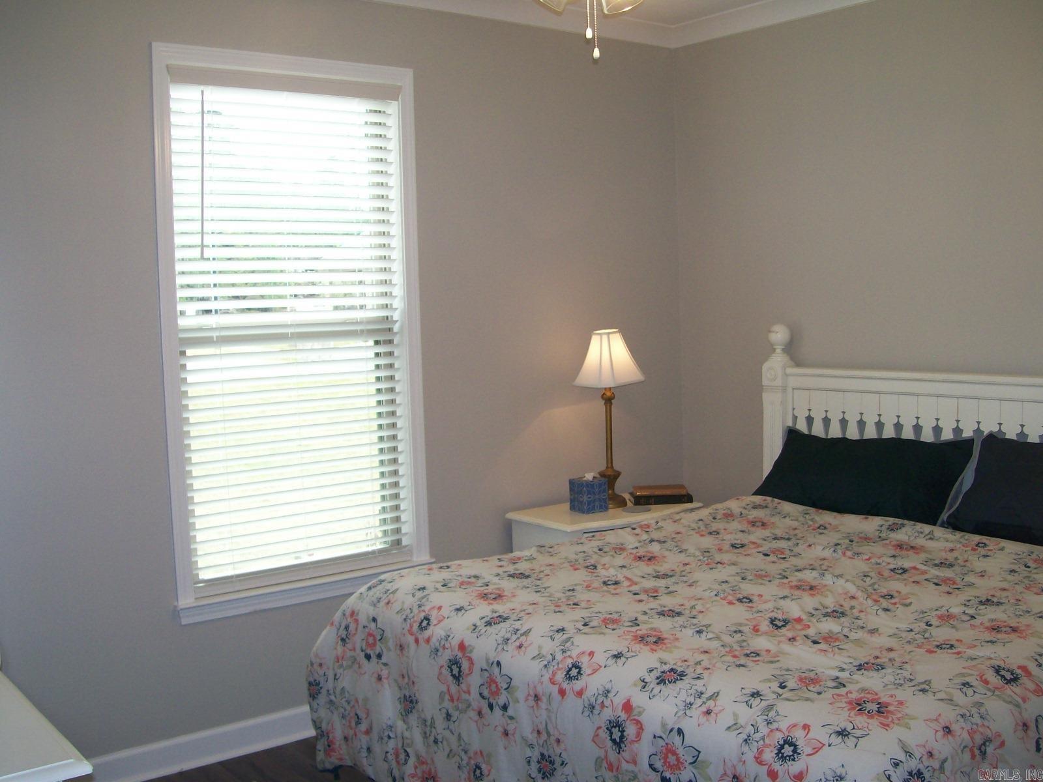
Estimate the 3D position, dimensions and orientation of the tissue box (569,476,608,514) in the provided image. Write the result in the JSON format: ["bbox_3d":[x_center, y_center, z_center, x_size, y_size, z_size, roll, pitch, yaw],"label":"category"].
[{"bbox_3d":[0.264,0.405,4.233,0.107,0.134,0.105,-5,6,-33],"label":"tissue box"}]

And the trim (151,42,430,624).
[{"bbox_3d":[-0.757,-0.197,3.750,0.990,1.870,0.080,-5,6,-37],"label":"trim"}]

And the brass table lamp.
[{"bbox_3d":[0.353,0.111,4.299,0.232,0.703,0.232,-2,5,0],"label":"brass table lamp"}]

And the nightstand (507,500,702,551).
[{"bbox_3d":[0.345,0.817,4.314,0.708,0.705,0.400,-5,6,-37],"label":"nightstand"}]

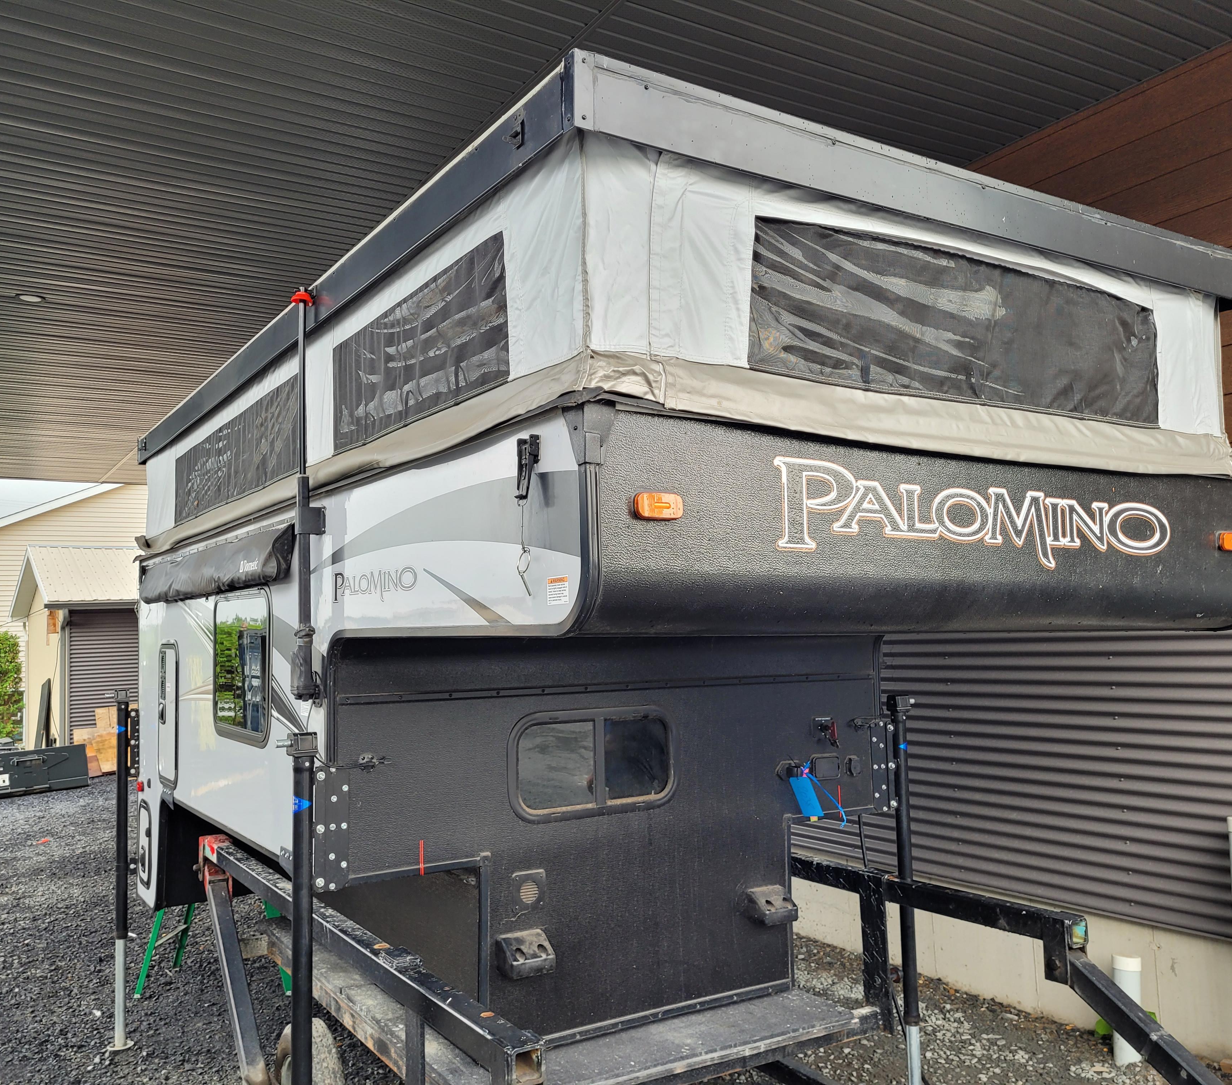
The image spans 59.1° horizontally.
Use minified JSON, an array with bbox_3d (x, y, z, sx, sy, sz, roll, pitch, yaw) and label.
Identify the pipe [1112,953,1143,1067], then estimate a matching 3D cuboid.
[{"bbox_3d":[2.294,2.096,4.870,0.113,0.467,0.113,-1,-4,0],"label":"pipe"}]

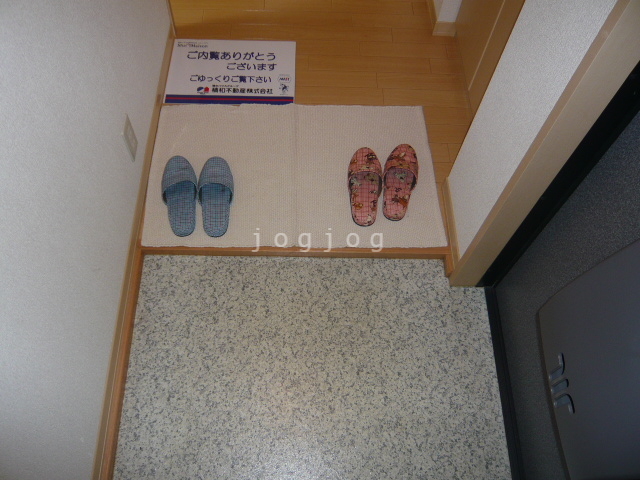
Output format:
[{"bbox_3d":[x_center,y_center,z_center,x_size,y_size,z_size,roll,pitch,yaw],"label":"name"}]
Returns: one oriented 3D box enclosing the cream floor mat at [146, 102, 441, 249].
[{"bbox_3d":[-0.071,-0.206,1.527,0.832,0.008,0.520,-1,60,-4],"label":"cream floor mat"}]

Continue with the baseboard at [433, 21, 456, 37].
[{"bbox_3d":[0.438,-0.737,1.805,0.079,0.060,0.012,0,62,-2],"label":"baseboard"}]

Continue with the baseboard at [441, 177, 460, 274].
[{"bbox_3d":[0.365,-0.054,1.416,0.012,0.060,0.271,0,62,-2],"label":"baseboard"}]

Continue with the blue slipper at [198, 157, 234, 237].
[{"bbox_3d":[-0.285,-0.129,1.418,0.101,0.065,0.255,-4,62,-4],"label":"blue slipper"}]

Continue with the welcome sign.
[{"bbox_3d":[-0.286,-0.557,1.690,0.420,0.008,0.298,0,62,-2],"label":"welcome sign"}]

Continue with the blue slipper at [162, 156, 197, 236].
[{"bbox_3d":[-0.384,-0.131,1.415,0.099,0.065,0.259,-7,63,-6],"label":"blue slipper"}]

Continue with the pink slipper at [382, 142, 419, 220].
[{"bbox_3d":[0.229,-0.175,1.467,0.099,0.065,0.261,9,62,3],"label":"pink slipper"}]

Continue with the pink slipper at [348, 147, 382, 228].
[{"bbox_3d":[0.130,-0.161,1.454,0.097,0.065,0.261,3,62,0],"label":"pink slipper"}]

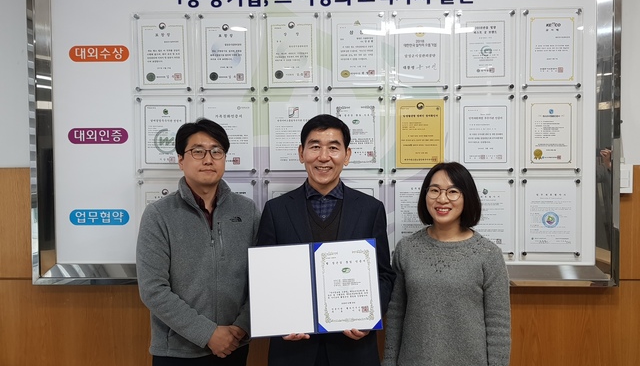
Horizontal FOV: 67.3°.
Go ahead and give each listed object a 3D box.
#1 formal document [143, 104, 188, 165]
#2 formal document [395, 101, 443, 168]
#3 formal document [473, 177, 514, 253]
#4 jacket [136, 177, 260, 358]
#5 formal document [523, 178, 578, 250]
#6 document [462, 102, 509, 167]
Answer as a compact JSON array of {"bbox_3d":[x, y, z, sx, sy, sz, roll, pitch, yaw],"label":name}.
[{"bbox_3d":[-0.665,-0.207,2.070,0.210,0.297,0.012,0,2,2],"label":"formal document"},{"bbox_3d":[0.425,-0.206,2.037,0.210,0.297,0.010,0,1,2],"label":"formal document"},{"bbox_3d":[0.700,0.143,2.036,0.210,0.297,0.010,0,1,2],"label":"formal document"},{"bbox_3d":[-0.448,0.308,1.785,0.465,0.650,0.295,-1,2,-22],"label":"jacket"},{"bbox_3d":[0.975,0.140,2.029,0.210,0.297,0.012,0,2,2],"label":"formal document"},{"bbox_3d":[0.698,-0.204,2.027,0.210,0.297,0.012,0,2,2],"label":"document"}]

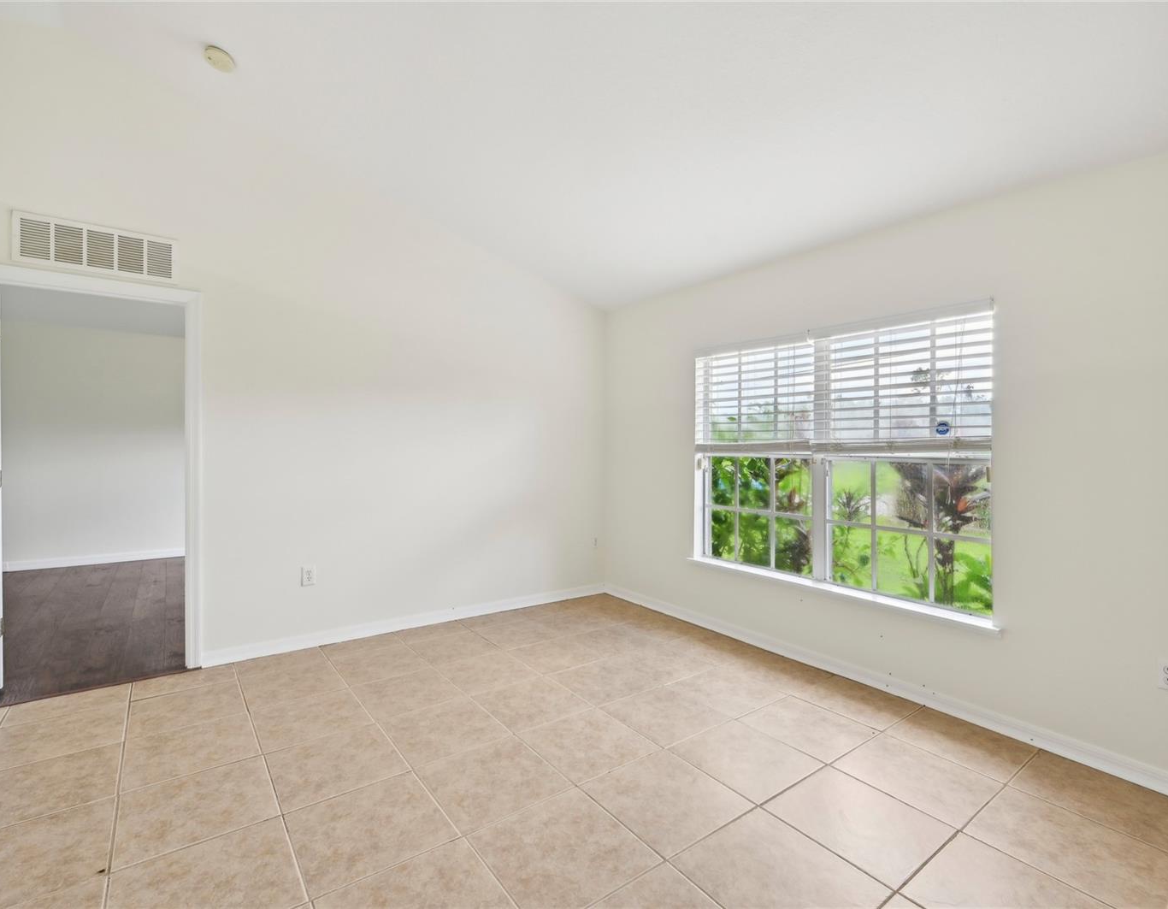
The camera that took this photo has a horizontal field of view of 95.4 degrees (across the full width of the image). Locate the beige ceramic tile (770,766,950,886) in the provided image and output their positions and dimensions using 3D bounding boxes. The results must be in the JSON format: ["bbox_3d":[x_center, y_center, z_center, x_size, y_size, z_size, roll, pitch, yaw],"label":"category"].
[{"bbox_3d":[0.936,1.253,1.823,0.448,0.010,0.450,0,0,-36],"label":"beige ceramic tile"}]

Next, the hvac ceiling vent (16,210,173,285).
[{"bbox_3d":[-2.549,-1.077,2.801,0.652,0.250,0.025,1,-1,-35],"label":"hvac ceiling vent"}]

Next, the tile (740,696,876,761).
[{"bbox_3d":[1.025,1.253,2.448,0.448,0.011,0.448,1,0,-37],"label":"tile"}]

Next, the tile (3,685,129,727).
[{"bbox_3d":[-2.509,1.225,2.598,0.450,0.010,0.280,1,-1,-36],"label":"tile"}]

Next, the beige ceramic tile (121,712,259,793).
[{"bbox_3d":[-1.647,1.242,2.235,0.448,0.010,0.450,0,0,-36],"label":"beige ceramic tile"}]

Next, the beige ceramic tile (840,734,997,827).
[{"bbox_3d":[1.292,1.248,2.076,0.450,0.010,0.450,1,-1,-36],"label":"beige ceramic tile"}]

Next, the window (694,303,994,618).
[{"bbox_3d":[1.358,0.025,3.155,0.120,1.475,1.810,0,0,-35],"label":"window"}]

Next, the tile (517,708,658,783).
[{"bbox_3d":[0.019,1.240,2.287,0.450,0.010,0.450,1,-1,-36],"label":"tile"}]

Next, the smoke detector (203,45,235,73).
[{"bbox_3d":[-1.803,-1.953,2.628,0.130,0.045,0.130,16,-9,-35],"label":"smoke detector"}]

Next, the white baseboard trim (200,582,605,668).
[{"bbox_3d":[-0.989,1.183,3.878,2.920,0.088,0.014,1,0,-36],"label":"white baseboard trim"}]

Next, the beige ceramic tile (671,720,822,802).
[{"bbox_3d":[0.664,1.251,2.189,0.448,0.010,0.450,0,0,-36],"label":"beige ceramic tile"}]

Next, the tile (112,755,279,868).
[{"bbox_3d":[-1.343,1.224,1.851,0.448,0.011,0.448,1,0,-38],"label":"tile"}]

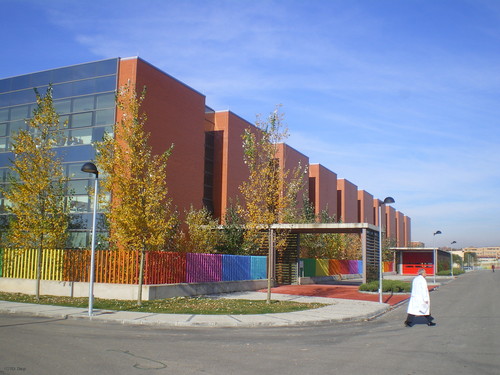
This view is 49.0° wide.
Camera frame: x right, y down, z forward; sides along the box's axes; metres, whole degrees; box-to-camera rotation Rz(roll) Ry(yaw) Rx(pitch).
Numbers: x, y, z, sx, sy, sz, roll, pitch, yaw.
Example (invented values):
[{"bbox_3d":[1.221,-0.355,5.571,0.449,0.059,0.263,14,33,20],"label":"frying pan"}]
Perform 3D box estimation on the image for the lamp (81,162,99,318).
[{"bbox_3d":[-4.737,1.503,16.170,0.450,4.570,0.680,-2,-8,23],"label":"lamp"}]

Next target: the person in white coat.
[{"bbox_3d":[5.152,3.318,16.623,0.860,1.700,0.580,2,-8,-6],"label":"person in white coat"}]

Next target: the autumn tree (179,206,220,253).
[{"bbox_3d":[-2.926,3.570,32.537,2.400,4.849,2.400,-2,-8,23],"label":"autumn tree"}]

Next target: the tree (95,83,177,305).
[{"bbox_3d":[-4.215,0.109,21.595,3.100,8.780,3.100,1,-8,0],"label":"tree"}]

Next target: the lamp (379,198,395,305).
[{"bbox_3d":[5.900,2.676,23.574,0.680,4.550,0.450,-2,-8,23],"label":"lamp"}]

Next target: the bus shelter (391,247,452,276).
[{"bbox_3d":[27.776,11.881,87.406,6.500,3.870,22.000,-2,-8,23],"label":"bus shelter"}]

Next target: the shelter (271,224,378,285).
[{"bbox_3d":[5.398,4.693,37.236,6.300,4.140,5.200,-2,-8,23],"label":"shelter"}]

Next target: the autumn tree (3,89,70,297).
[{"bbox_3d":[-8.600,0.112,23.002,2.750,9.000,2.750,-2,-8,23],"label":"autumn tree"}]

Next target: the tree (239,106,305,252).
[{"bbox_3d":[0.883,0.627,23.440,2.750,8.410,2.750,1,-8,0],"label":"tree"}]

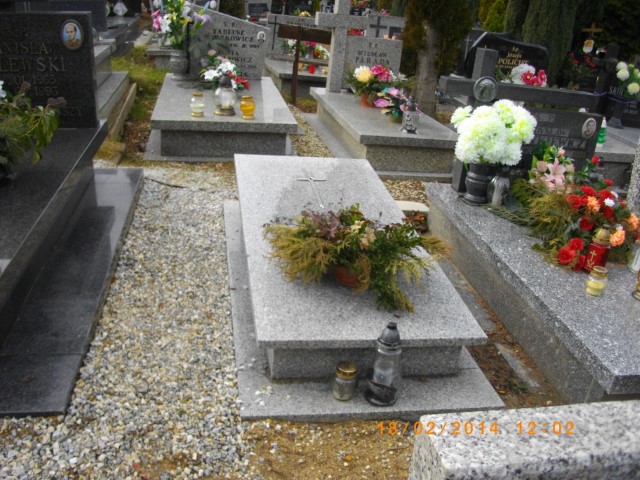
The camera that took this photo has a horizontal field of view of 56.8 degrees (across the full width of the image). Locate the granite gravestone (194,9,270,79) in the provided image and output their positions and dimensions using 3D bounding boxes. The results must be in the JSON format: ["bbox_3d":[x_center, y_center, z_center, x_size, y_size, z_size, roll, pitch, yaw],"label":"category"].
[{"bbox_3d":[-0.981,-2.077,6.215,0.840,0.710,0.100,-1,24,-16],"label":"granite gravestone"}]

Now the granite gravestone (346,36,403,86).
[{"bbox_3d":[0.546,-1.798,6.082,0.590,0.505,0.100,0,24,-11],"label":"granite gravestone"}]

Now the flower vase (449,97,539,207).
[{"bbox_3d":[0.967,-0.483,3.292,0.440,0.550,0.410,0,24,-11],"label":"flower vase"}]

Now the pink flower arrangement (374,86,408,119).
[{"bbox_3d":[0.615,-1.138,4.978,0.310,0.285,0.280,0,24,-11],"label":"pink flower arrangement"}]

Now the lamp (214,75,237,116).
[{"bbox_3d":[-0.760,-1.171,4.771,0.172,0.300,0.172,0,24,-11],"label":"lamp"}]

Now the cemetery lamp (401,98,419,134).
[{"bbox_3d":[0.719,-0.990,4.708,0.138,0.260,0.138,0,24,-11],"label":"cemetery lamp"}]

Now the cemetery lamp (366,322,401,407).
[{"bbox_3d":[0.229,0.420,2.030,0.118,0.302,0.118,1,24,-11],"label":"cemetery lamp"}]

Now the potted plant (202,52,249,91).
[{"bbox_3d":[-0.915,-1.638,5.711,0.460,0.330,0.360,0,24,-11],"label":"potted plant"}]

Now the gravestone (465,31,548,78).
[{"bbox_3d":[2.480,-2.413,7.835,1.150,0.630,0.100,-1,24,-16],"label":"gravestone"}]

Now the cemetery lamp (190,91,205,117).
[{"bbox_3d":[-0.962,-1.076,4.662,0.107,0.186,0.107,0,24,-11],"label":"cemetery lamp"}]

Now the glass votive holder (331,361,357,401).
[{"bbox_3d":[0.085,0.490,2.052,0.073,0.132,0.073,1,24,-11],"label":"glass votive holder"}]

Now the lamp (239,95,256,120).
[{"bbox_3d":[-0.550,-1.026,4.577,0.115,0.166,0.115,1,24,-11],"label":"lamp"}]

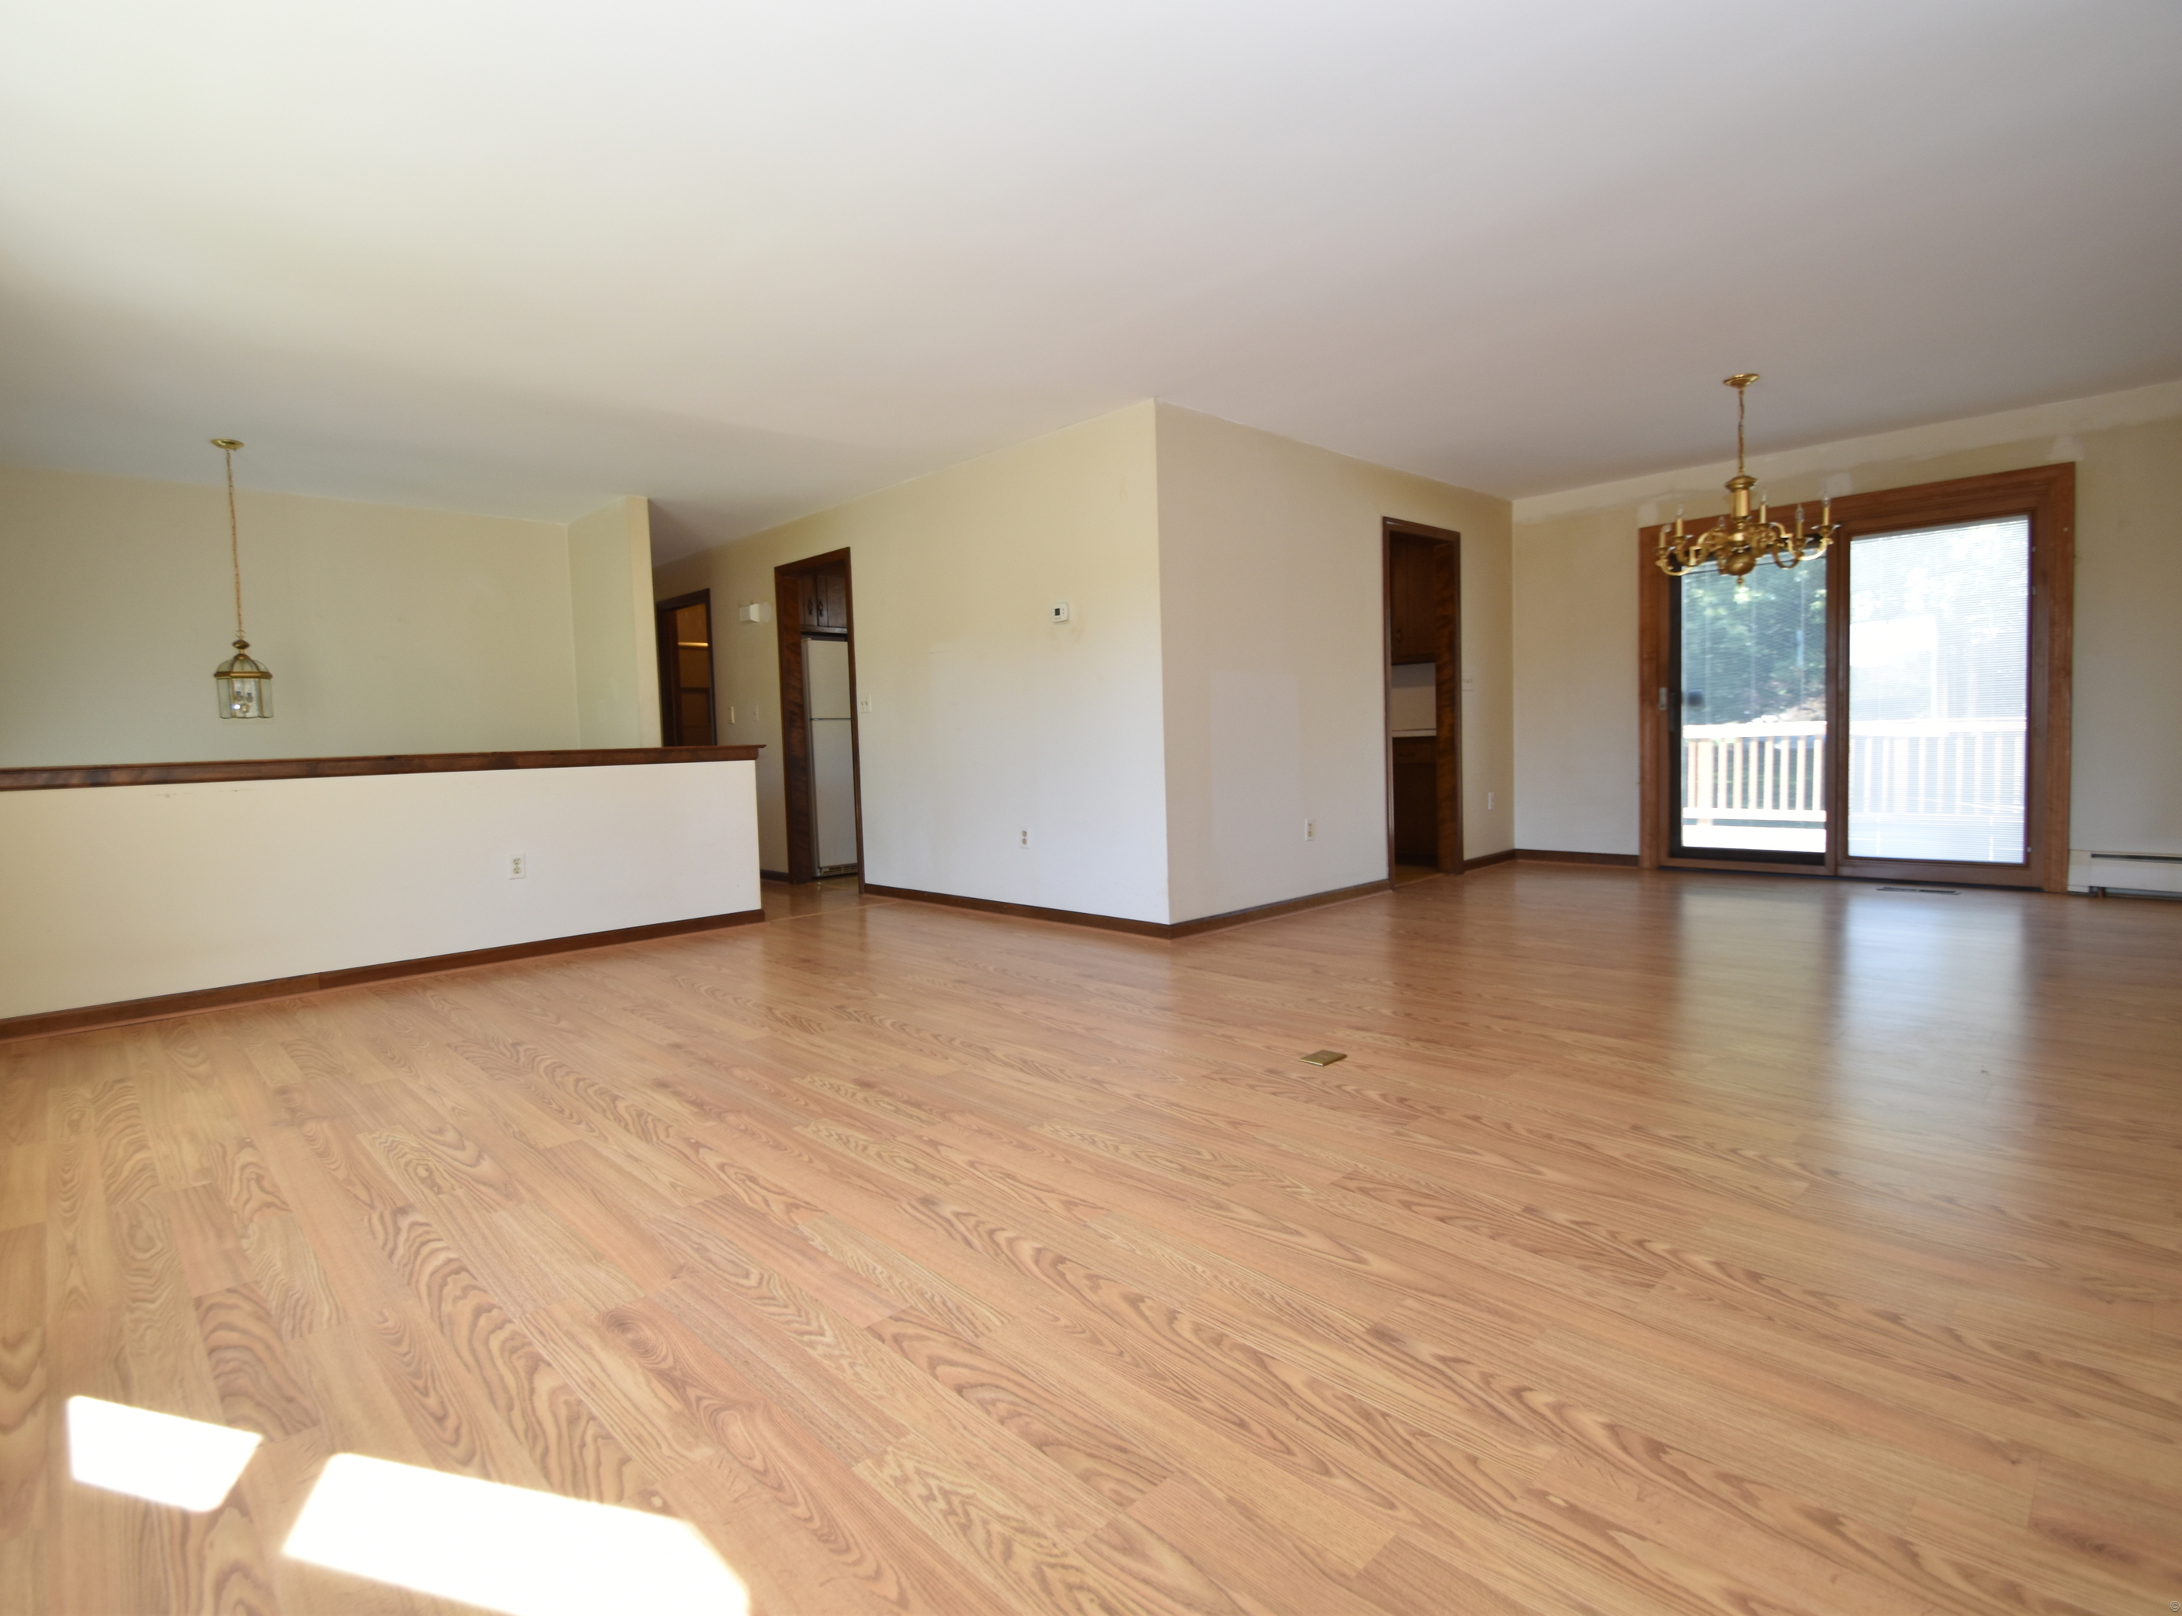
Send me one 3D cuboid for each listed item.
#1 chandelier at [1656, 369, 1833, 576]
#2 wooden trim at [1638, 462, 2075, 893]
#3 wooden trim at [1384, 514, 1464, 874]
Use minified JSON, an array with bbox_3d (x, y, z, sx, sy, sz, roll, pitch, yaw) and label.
[{"bbox_3d":[2.889,-1.446,4.491,0.683,0.902,0.683,1,5,42],"label":"chandelier"},{"bbox_3d":[4.167,-0.650,5.668,1.951,2.109,0.109,1,5,42],"label":"wooden trim"},{"bbox_3d":[1.985,-0.610,6.097,0.851,2.119,0.129,-5,5,-42],"label":"wooden trim"}]

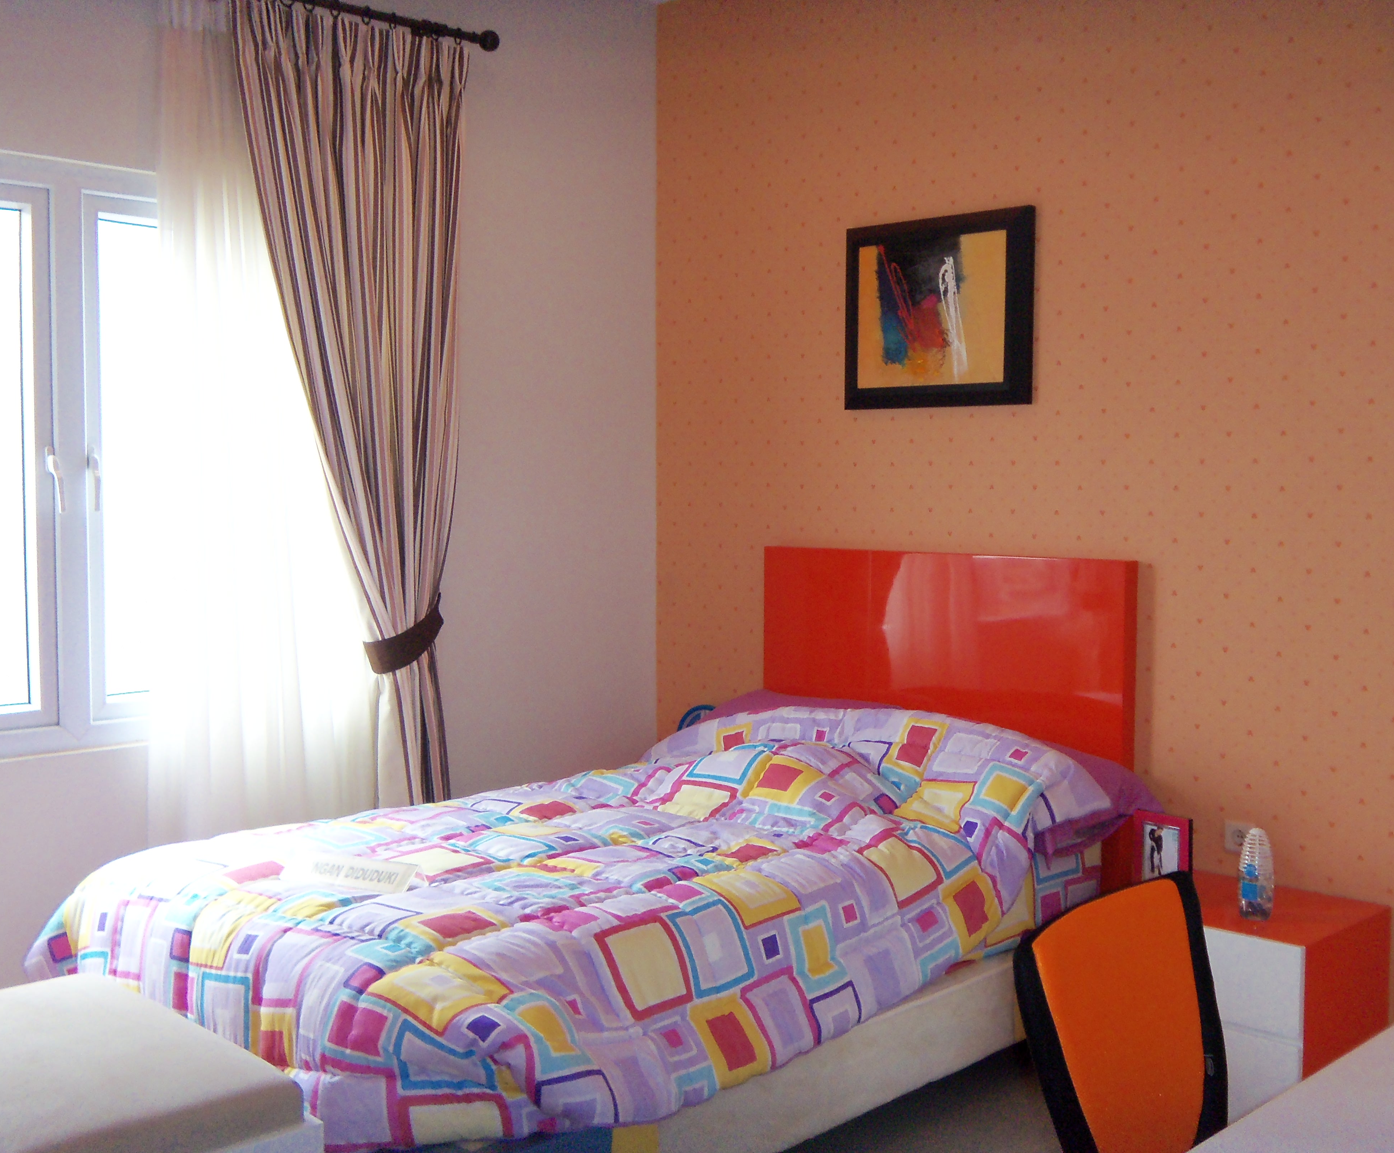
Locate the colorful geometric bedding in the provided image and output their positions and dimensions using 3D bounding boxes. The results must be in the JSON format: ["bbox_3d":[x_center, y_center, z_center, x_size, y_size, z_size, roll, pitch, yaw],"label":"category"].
[{"bbox_3d":[-0.208,0.694,3.798,2.150,0.600,1.560,-3,5,-45],"label":"colorful geometric bedding"}]

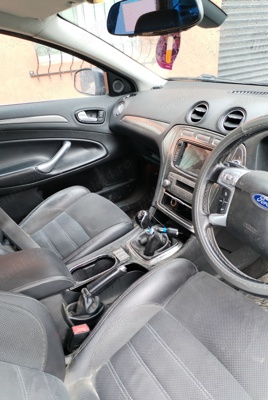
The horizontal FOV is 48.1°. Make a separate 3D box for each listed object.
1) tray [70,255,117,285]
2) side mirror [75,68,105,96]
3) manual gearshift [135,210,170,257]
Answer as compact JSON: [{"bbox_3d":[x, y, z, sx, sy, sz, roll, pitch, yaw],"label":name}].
[{"bbox_3d":[-0.126,0.246,0.972,0.165,0.060,0.085,-21,31,-27],"label":"tray"},{"bbox_3d":[-0.246,-0.667,1.661,0.100,0.145,0.205,-26,34,-34],"label":"side mirror"},{"bbox_3d":[0.057,0.087,1.014,0.125,0.160,0.105,-21,31,-27],"label":"manual gearshift"}]

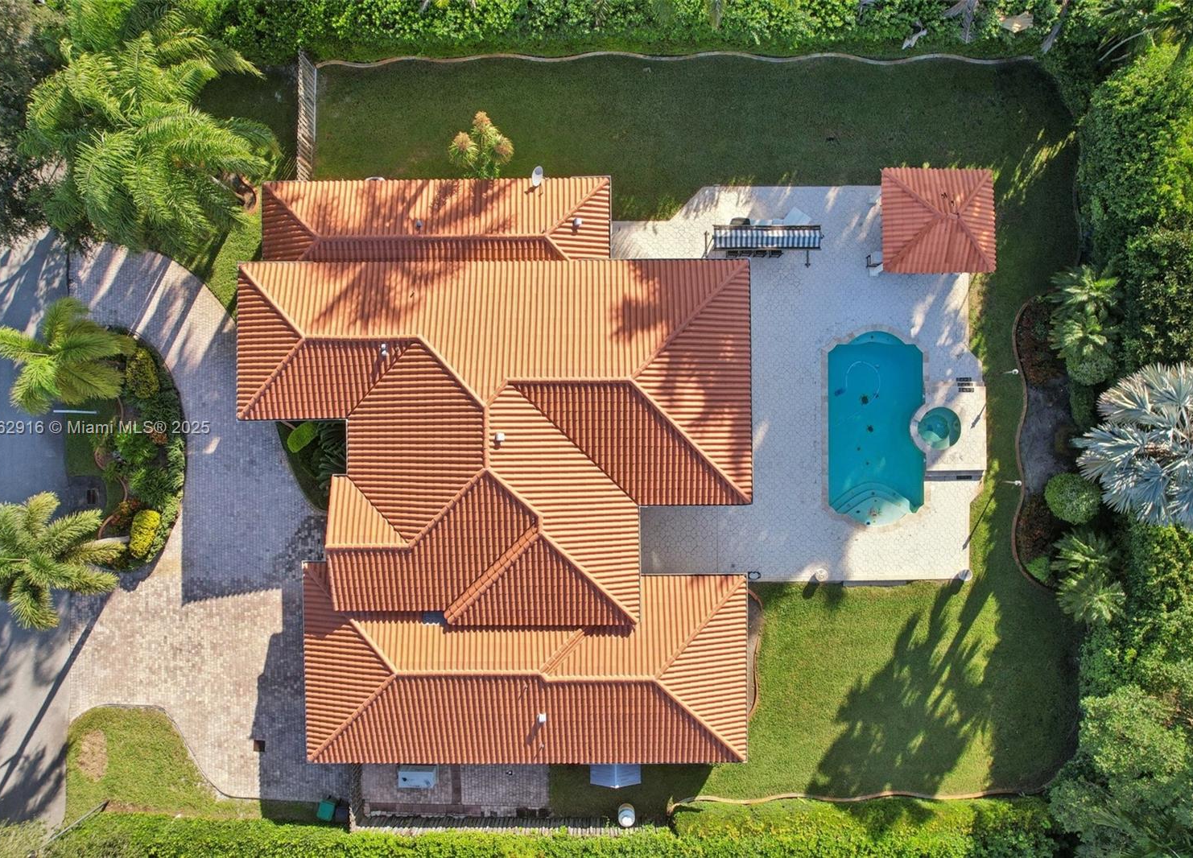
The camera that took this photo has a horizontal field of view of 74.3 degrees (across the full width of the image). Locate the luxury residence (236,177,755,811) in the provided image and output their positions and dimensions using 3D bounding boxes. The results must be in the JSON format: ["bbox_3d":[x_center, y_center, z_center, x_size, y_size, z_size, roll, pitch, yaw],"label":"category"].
[{"bbox_3d":[-4.000,1.800,32.700,20.500,6.800,24.400,0,90,0],"label":"luxury residence"}]

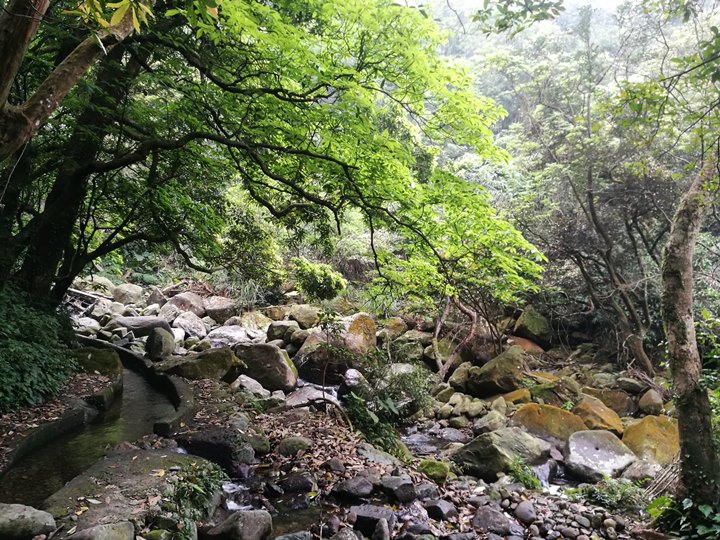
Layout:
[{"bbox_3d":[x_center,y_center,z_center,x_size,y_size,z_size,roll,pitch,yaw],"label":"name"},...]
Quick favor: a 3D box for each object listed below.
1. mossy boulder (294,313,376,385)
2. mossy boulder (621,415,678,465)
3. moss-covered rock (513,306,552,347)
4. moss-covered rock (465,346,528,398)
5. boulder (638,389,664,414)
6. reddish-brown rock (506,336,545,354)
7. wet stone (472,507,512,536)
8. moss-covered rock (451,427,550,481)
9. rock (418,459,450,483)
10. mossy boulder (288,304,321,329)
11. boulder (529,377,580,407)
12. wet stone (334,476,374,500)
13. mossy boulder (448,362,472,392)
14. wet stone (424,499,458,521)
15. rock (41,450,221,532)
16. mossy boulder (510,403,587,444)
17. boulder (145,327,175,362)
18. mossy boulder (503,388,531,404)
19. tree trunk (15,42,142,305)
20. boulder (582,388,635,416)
[{"bbox_3d":[-0.362,1.160,8.300,1.200,0.950,1.050,0,2,-3],"label":"mossy boulder"},{"bbox_3d":[2.718,1.579,5.200,0.550,0.460,0.460,0,5,0],"label":"mossy boulder"},{"bbox_3d":[2.672,0.891,8.700,0.580,0.560,0.520,0,5,0],"label":"moss-covered rock"},{"bbox_3d":[1.896,1.424,7.800,0.880,0.600,0.750,1,2,14],"label":"moss-covered rock"},{"bbox_3d":[4.101,1.850,7.900,0.360,0.360,0.330,2,4,28],"label":"boulder"},{"bbox_3d":[3.369,1.577,11.500,0.780,0.460,0.650,1,4,16],"label":"reddish-brown rock"},{"bbox_3d":[0.920,1.750,3.900,0.260,0.140,0.200,0,5,0],"label":"wet stone"},{"bbox_3d":[1.476,1.938,5.900,1.000,0.530,0.750,1,4,14],"label":"moss-covered rock"},{"bbox_3d":[0.617,1.664,4.650,0.260,0.160,0.210,0,5,0],"label":"rock"},{"bbox_3d":[-1.285,1.088,13.000,0.740,0.550,0.600,0,3,-6],"label":"mossy boulder"},{"bbox_3d":[2.216,1.396,6.400,0.570,0.380,0.450,0,5,0],"label":"boulder"},{"bbox_3d":[-0.059,1.984,5.100,0.380,0.210,0.280,0,3,-1],"label":"wet stone"},{"bbox_3d":[1.369,1.464,7.650,0.330,0.370,0.360,0,2,10],"label":"mossy boulder"},{"bbox_3d":[0.581,1.716,4.000,0.230,0.120,0.180,0,5,0],"label":"wet stone"},{"bbox_3d":[-1.606,1.592,4.000,1.120,0.360,0.950,0,5,0],"label":"rock"},{"bbox_3d":[2.115,1.739,6.300,0.860,0.460,0.650,1,3,19],"label":"mossy boulder"},{"bbox_3d":[-3.473,1.283,9.800,0.540,0.580,0.500,-1,4,-20],"label":"boulder"},{"bbox_3d":[2.006,1.628,7.200,0.360,0.170,0.300,1,2,16],"label":"mossy boulder"},{"bbox_3d":[-3.786,-1.302,7.500,0.800,3.200,0.700,19,5,-2],"label":"tree trunk"},{"bbox_3d":[3.319,1.769,7.500,0.740,0.370,0.550,1,3,24],"label":"boulder"}]

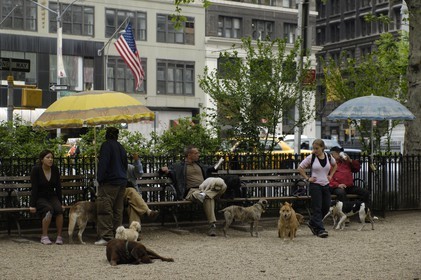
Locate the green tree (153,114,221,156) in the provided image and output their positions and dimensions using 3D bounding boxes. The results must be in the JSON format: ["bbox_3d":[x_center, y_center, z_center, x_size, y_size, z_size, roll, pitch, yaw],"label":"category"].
[{"bbox_3d":[-0.486,0.516,21.300,1.500,2.000,1.400,0,0,0],"label":"green tree"}]

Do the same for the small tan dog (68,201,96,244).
[{"bbox_3d":[-1.740,1.220,15.980,0.950,0.680,0.290,0,0,-34],"label":"small tan dog"}]

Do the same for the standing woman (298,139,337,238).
[{"bbox_3d":[1.728,0.787,16.900,0.600,1.550,0.420,0,0,-6],"label":"standing woman"}]

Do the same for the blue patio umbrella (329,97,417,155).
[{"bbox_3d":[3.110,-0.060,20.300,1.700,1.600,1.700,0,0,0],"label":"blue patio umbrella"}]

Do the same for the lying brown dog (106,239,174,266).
[{"bbox_3d":[-0.870,1.370,13.050,0.800,0.310,0.480,0,0,44],"label":"lying brown dog"}]

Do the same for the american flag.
[{"bbox_3d":[-4.776,-4.923,62.000,1.900,4.000,0.800,0,0,30],"label":"american flag"}]

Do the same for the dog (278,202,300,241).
[{"bbox_3d":[1.230,1.270,16.500,0.320,0.580,0.520,0,0,6],"label":"dog"}]

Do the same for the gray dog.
[{"bbox_3d":[0.532,1.257,16.900,0.810,0.600,0.240,0,0,-9],"label":"gray dog"}]

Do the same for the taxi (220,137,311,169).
[{"bbox_3d":[1.250,0.690,38.300,1.950,1.520,5.400,0,0,43],"label":"taxi"}]

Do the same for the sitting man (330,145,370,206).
[{"bbox_3d":[2.570,0.840,19.500,0.680,1.360,0.800,0,0,-30],"label":"sitting man"}]

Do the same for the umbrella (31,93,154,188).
[{"bbox_3d":[-1.867,0.097,17.000,1.930,1.760,1.930,-2,1,0],"label":"umbrella"}]

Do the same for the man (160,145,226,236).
[{"bbox_3d":[-0.270,0.800,16.900,0.920,1.400,0.880,0,0,-25],"label":"man"}]

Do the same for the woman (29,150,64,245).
[{"bbox_3d":[-2.495,0.858,16.000,0.520,1.360,0.800,0,0,-18],"label":"woman"}]

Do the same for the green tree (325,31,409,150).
[{"bbox_3d":[3.709,-0.559,25.000,2.200,4.000,2.100,0,0,0],"label":"green tree"}]

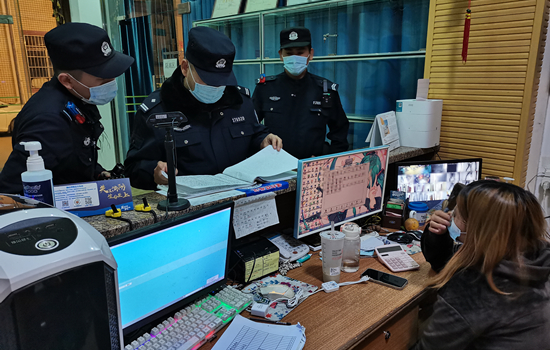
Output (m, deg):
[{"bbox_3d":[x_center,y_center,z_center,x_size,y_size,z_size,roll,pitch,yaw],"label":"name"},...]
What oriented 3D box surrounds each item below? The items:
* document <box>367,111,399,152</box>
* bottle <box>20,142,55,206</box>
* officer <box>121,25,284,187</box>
[{"bbox_3d":[0.566,-0.225,2.152,0.112,0.188,0.275,8,16,31],"label":"document"},{"bbox_3d":[-0.604,0.023,1.051,0.081,0.218,0.058,-7,15,-25],"label":"bottle"},{"bbox_3d":[-0.317,0.187,1.848,0.590,1.660,0.470,-11,17,-38],"label":"officer"}]

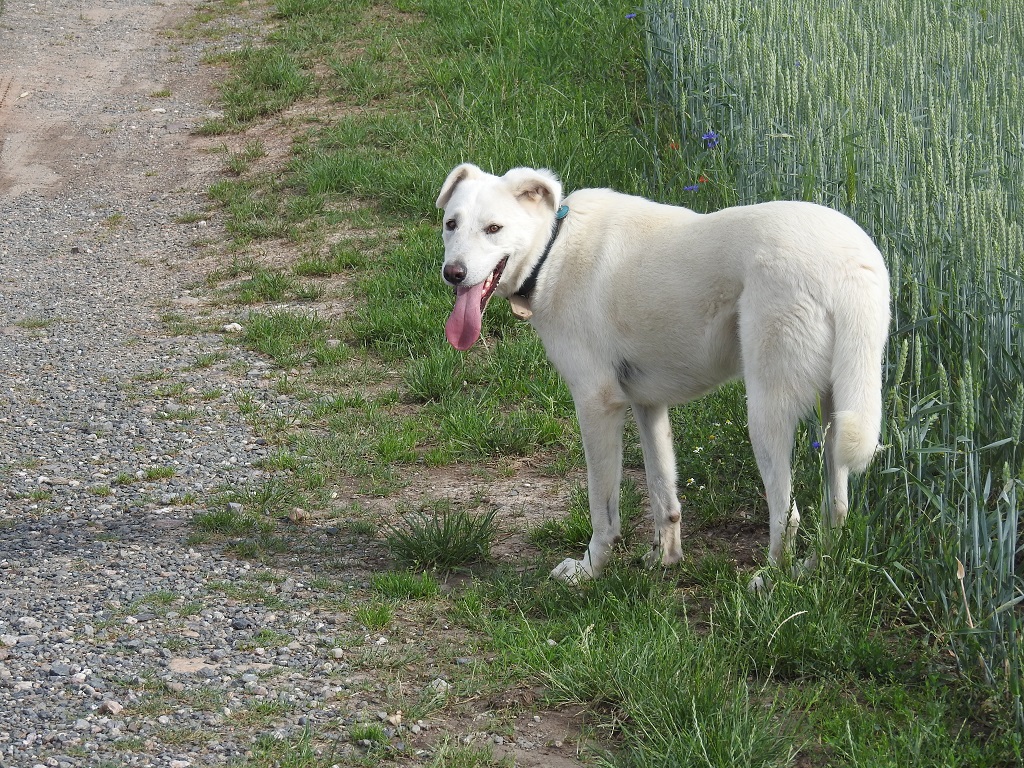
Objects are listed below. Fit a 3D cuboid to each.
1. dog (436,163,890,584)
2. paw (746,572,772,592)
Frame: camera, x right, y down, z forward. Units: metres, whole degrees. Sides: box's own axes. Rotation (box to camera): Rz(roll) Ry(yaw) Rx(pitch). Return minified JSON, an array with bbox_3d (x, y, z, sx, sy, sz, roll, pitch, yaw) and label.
[{"bbox_3d":[0.256,-0.021,9.018,0.770,0.690,0.300,7,11,40],"label":"dog"},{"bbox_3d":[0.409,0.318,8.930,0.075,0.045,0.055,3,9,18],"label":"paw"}]

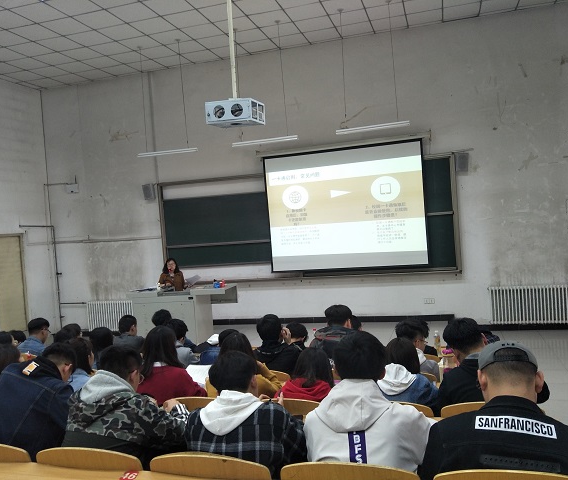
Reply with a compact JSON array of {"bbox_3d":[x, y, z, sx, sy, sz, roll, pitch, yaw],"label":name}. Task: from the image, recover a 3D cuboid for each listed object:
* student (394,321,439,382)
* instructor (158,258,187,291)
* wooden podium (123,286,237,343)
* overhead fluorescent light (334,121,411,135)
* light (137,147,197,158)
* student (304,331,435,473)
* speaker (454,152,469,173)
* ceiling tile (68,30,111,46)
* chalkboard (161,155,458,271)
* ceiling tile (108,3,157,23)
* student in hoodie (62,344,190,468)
[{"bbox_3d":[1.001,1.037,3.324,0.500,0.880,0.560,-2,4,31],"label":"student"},{"bbox_3d":[-2.101,1.162,8.607,0.480,1.600,0.350,-3,4,11],"label":"instructor"},{"bbox_3d":[-1.799,1.441,8.186,1.940,1.100,0.700,-3,4,16],"label":"wooden podium"},{"bbox_3d":[1.410,-1.787,7.071,1.200,0.080,0.120,-3,3,16],"label":"overhead fluorescent light"},{"bbox_3d":[-2.154,-1.612,8.202,1.250,0.070,0.120,-3,4,16],"label":"light"},{"bbox_3d":[0.402,0.934,1.895,0.510,1.200,0.700,-3,4,16],"label":"student"},{"bbox_3d":[3.148,-1.371,7.848,0.220,0.350,0.200,-3,3,16],"label":"speaker"},{"bbox_3d":[-3.351,-3.476,7.665,0.600,0.020,0.600,-3,4,16],"label":"ceiling tile"},{"bbox_3d":[0.224,-0.386,8.793,5.900,2.050,0.130,-3,3,16],"label":"chalkboard"},{"bbox_3d":[-2.310,-3.485,6.821,0.600,0.030,0.560,-3,3,16],"label":"ceiling tile"},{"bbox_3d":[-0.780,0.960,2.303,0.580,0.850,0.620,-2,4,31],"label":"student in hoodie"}]

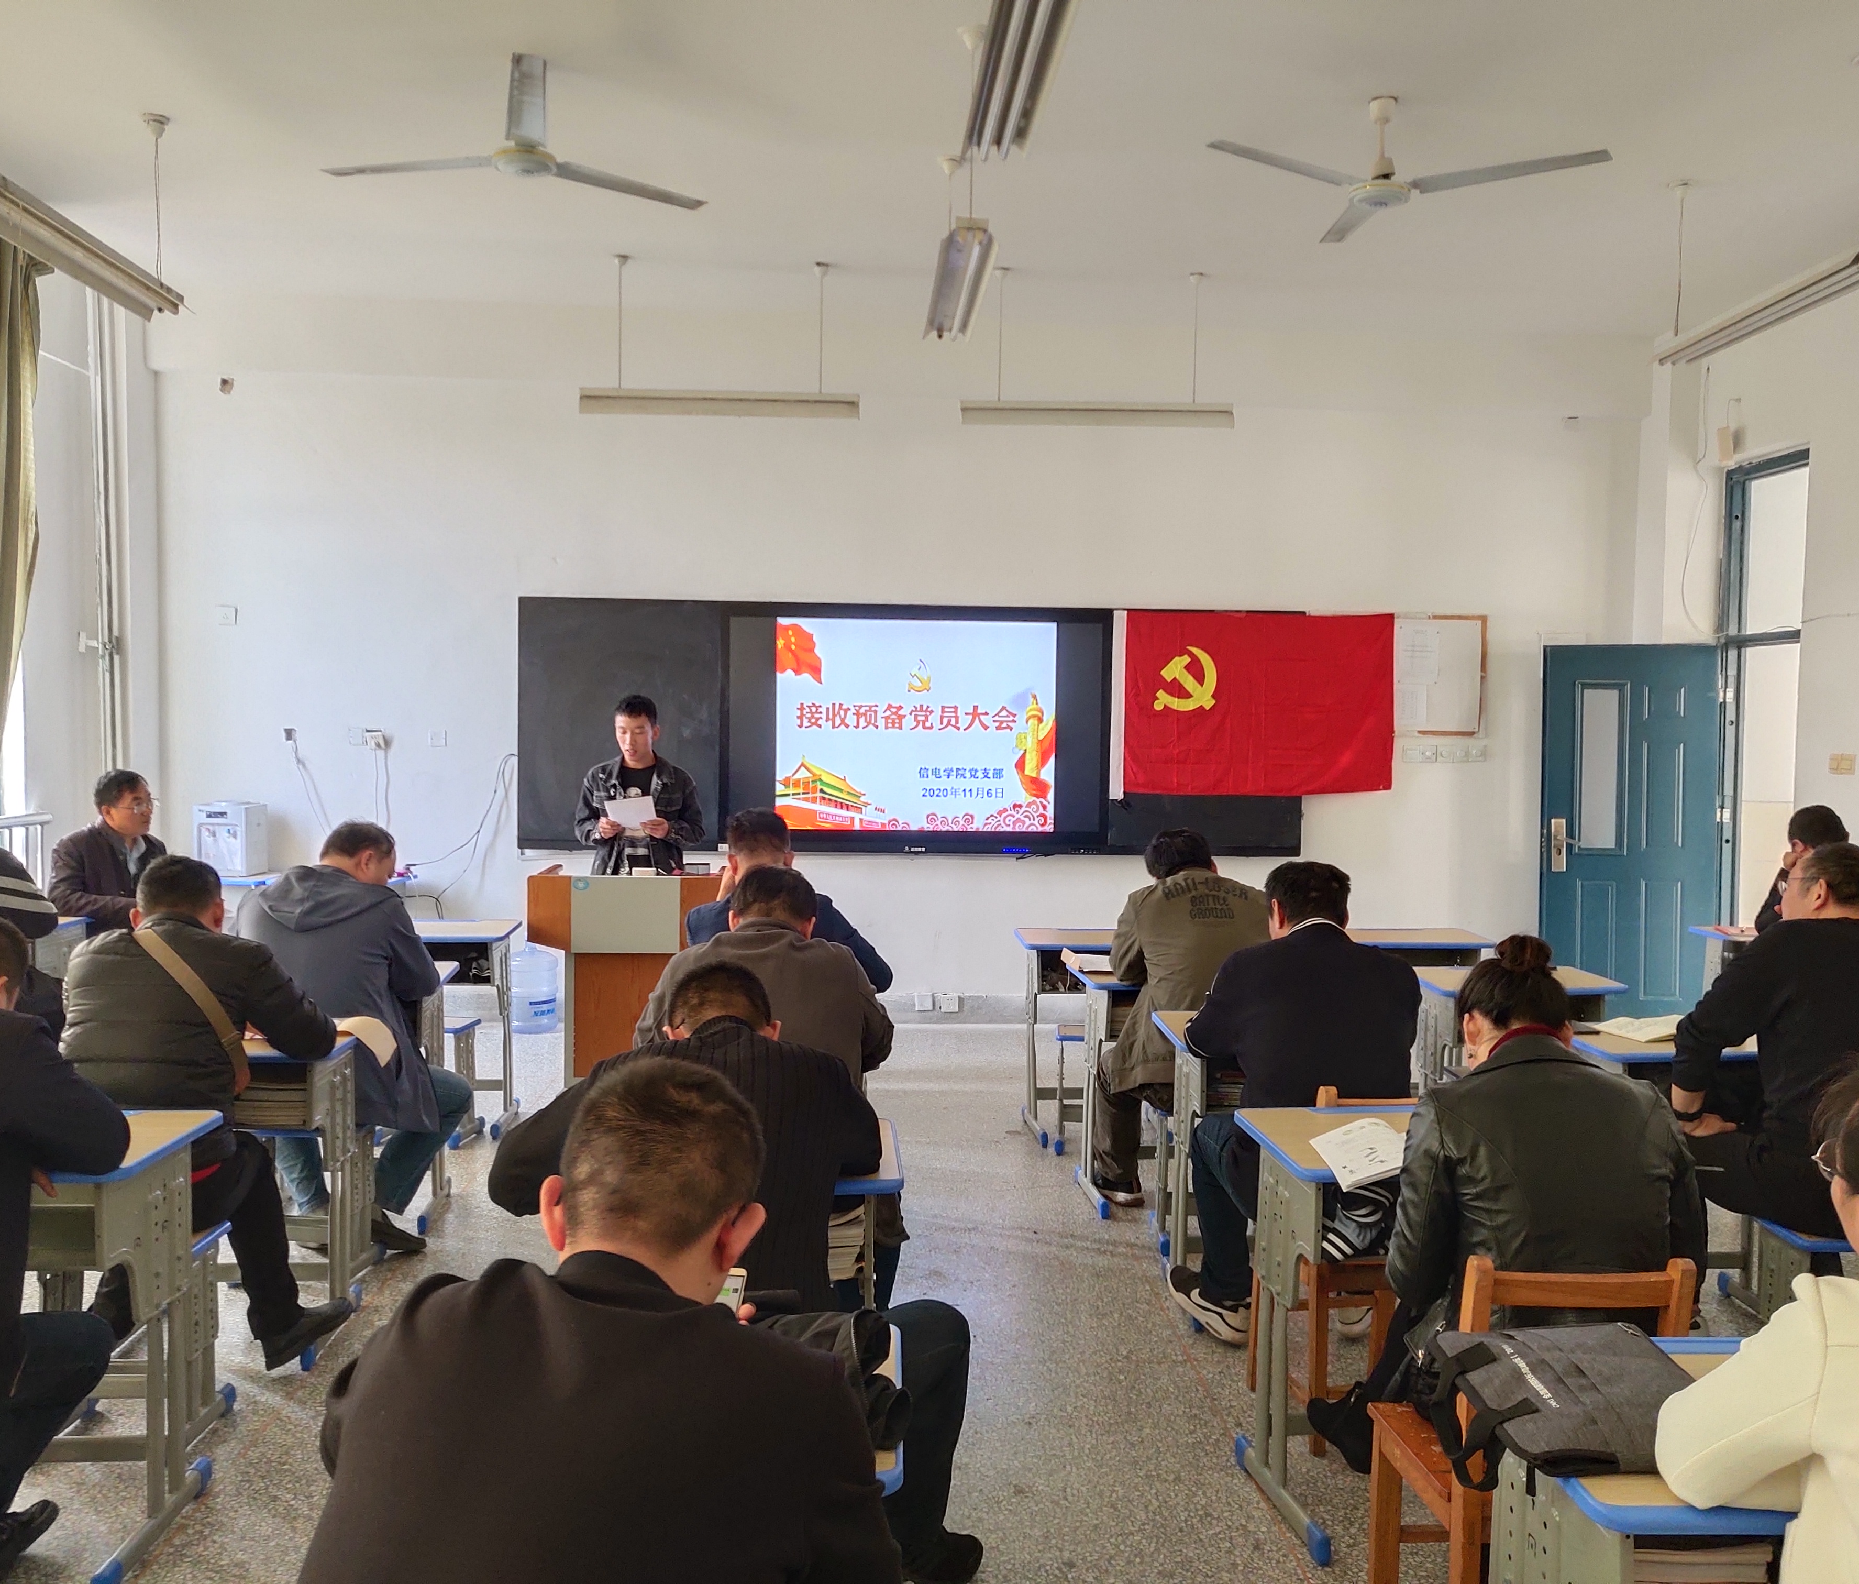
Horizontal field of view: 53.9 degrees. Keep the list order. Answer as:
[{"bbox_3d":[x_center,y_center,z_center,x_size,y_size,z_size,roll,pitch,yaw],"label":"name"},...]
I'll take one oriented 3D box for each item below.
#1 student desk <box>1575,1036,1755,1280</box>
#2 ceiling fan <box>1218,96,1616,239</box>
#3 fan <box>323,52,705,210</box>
[{"bbox_3d":[2.117,1.066,5.100,0.610,0.750,0.480,1,3,-3],"label":"student desk"},{"bbox_3d":[1.442,-2.061,5.963,1.280,0.350,1.200,0,2,-3],"label":"ceiling fan"},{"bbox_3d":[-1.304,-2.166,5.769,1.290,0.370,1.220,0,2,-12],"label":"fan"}]

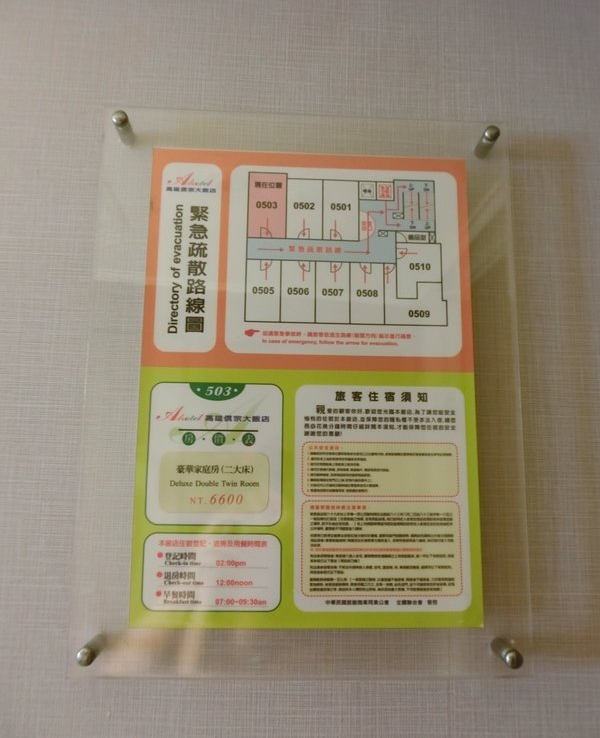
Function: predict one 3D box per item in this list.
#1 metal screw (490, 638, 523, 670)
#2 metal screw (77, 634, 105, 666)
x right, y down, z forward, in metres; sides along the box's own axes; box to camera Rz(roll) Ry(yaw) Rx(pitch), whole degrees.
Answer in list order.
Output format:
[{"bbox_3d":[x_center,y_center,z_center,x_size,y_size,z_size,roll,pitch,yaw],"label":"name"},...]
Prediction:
[{"bbox_3d":[0.130,0.178,0.360,0.010,0.010,0.029,1,-9,-3],"label":"metal screw"},{"bbox_3d":[-0.126,0.169,0.347,0.010,0.010,0.029,1,-9,-3],"label":"metal screw"}]

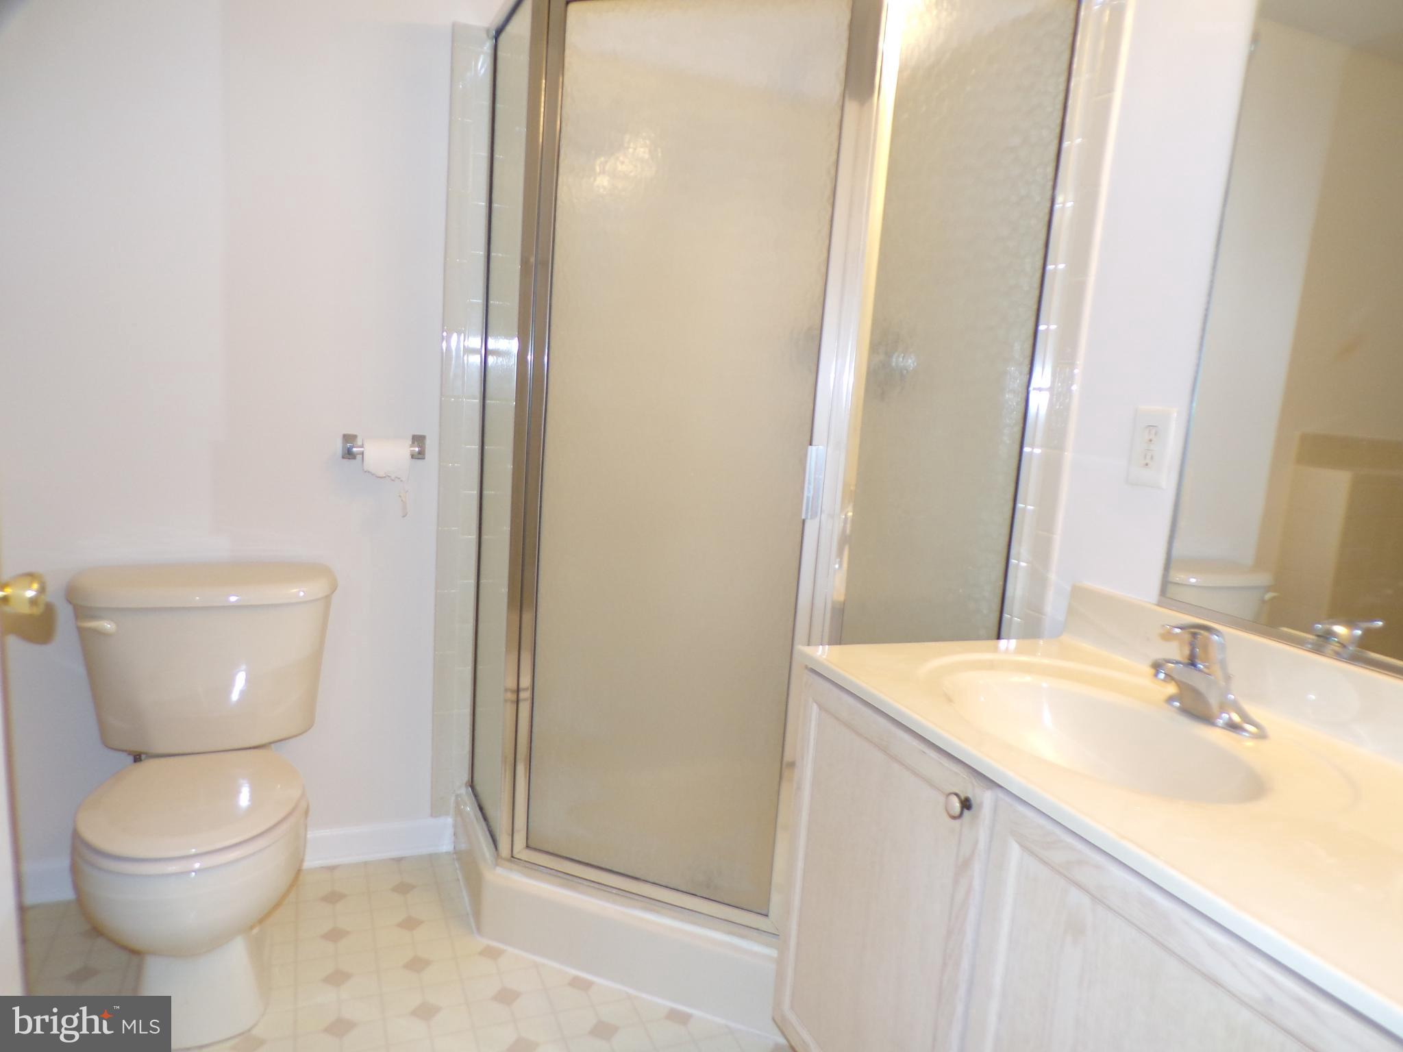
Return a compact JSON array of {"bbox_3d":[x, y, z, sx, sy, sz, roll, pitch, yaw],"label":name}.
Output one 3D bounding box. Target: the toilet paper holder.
[{"bbox_3d":[-0.712,-0.175,2.194,0.184,0.054,0.078,0,10,-23],"label":"toilet paper holder"}]

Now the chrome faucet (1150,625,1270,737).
[{"bbox_3d":[0.647,0.192,1.278,0.150,0.132,0.147,0,10,-23],"label":"chrome faucet"}]

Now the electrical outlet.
[{"bbox_3d":[0.726,-0.127,1.571,0.008,0.126,0.077,0,10,-23],"label":"electrical outlet"}]

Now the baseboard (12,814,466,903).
[{"bbox_3d":[-1.058,0.772,2.264,0.937,0.088,0.017,0,10,-23],"label":"baseboard"}]

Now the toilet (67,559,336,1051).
[{"bbox_3d":[-0.965,0.506,1.871,0.503,0.750,0.675,0,10,-23],"label":"toilet"}]

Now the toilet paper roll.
[{"bbox_3d":[-0.702,-0.144,2.167,0.100,0.093,0.070,0,10,-23],"label":"toilet paper roll"}]

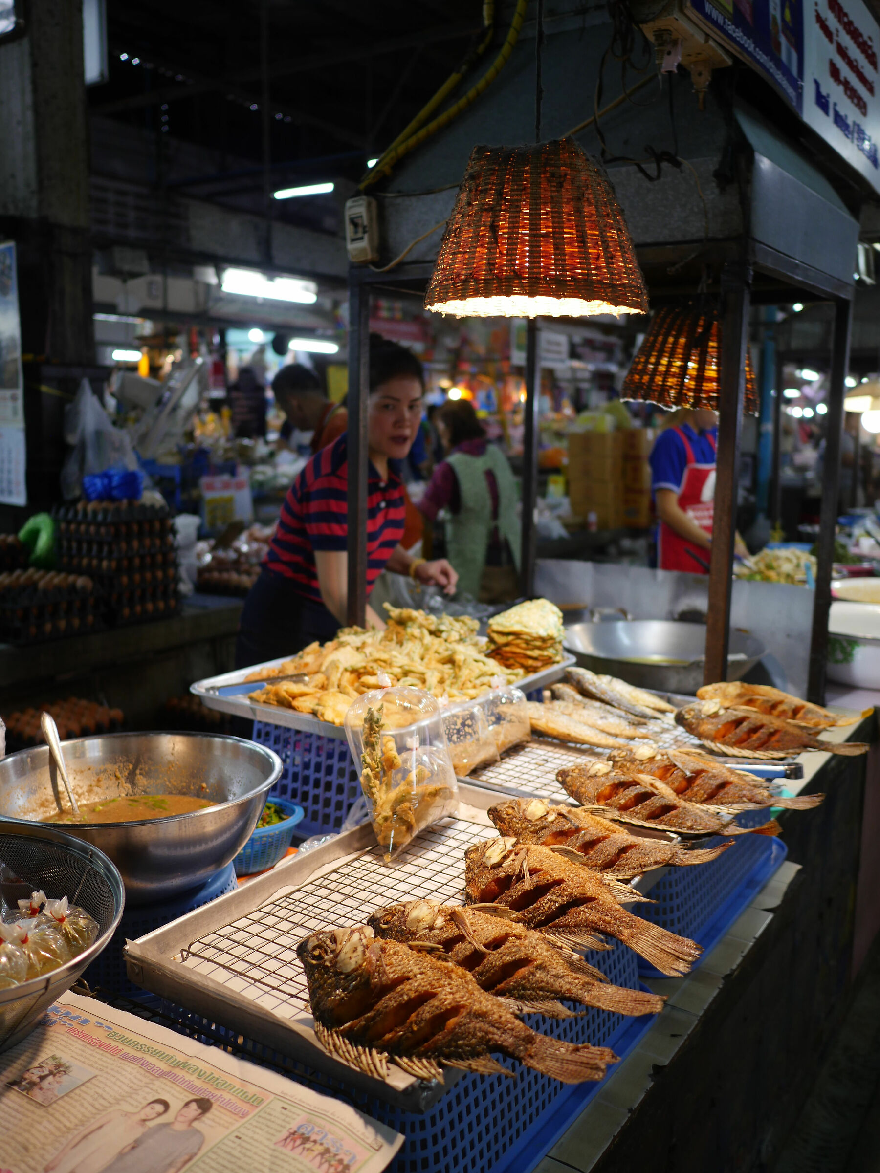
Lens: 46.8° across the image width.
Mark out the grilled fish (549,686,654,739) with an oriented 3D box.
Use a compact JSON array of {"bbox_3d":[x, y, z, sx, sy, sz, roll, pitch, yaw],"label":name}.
[{"bbox_3d":[0.301,0.235,1.895,0.072,0.050,0.255,-7,13,-42],"label":"grilled fish"}]

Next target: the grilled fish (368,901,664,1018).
[{"bbox_3d":[0.059,0.331,0.908,0.285,0.055,0.125,6,9,27],"label":"grilled fish"}]

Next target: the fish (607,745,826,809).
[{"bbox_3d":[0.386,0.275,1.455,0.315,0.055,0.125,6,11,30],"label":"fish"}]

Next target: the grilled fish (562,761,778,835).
[{"bbox_3d":[0.284,0.273,1.310,0.314,0.055,0.125,7,10,39],"label":"grilled fish"}]

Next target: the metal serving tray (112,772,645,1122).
[{"bbox_3d":[0.004,0.337,1.090,0.342,0.036,0.585,6,9,33],"label":"metal serving tray"}]

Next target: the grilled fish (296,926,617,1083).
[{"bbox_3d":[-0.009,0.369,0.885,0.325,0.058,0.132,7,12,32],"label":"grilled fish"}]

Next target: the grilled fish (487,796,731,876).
[{"bbox_3d":[0.196,0.289,1.218,0.293,0.055,0.125,3,8,20],"label":"grilled fish"}]

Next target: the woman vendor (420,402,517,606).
[{"bbox_3d":[0.134,-0.114,4.536,0.480,1.400,0.420,-7,12,-38],"label":"woman vendor"}]

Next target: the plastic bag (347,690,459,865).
[{"bbox_3d":[-0.059,0.214,1.284,0.120,0.205,0.155,7,12,33],"label":"plastic bag"}]

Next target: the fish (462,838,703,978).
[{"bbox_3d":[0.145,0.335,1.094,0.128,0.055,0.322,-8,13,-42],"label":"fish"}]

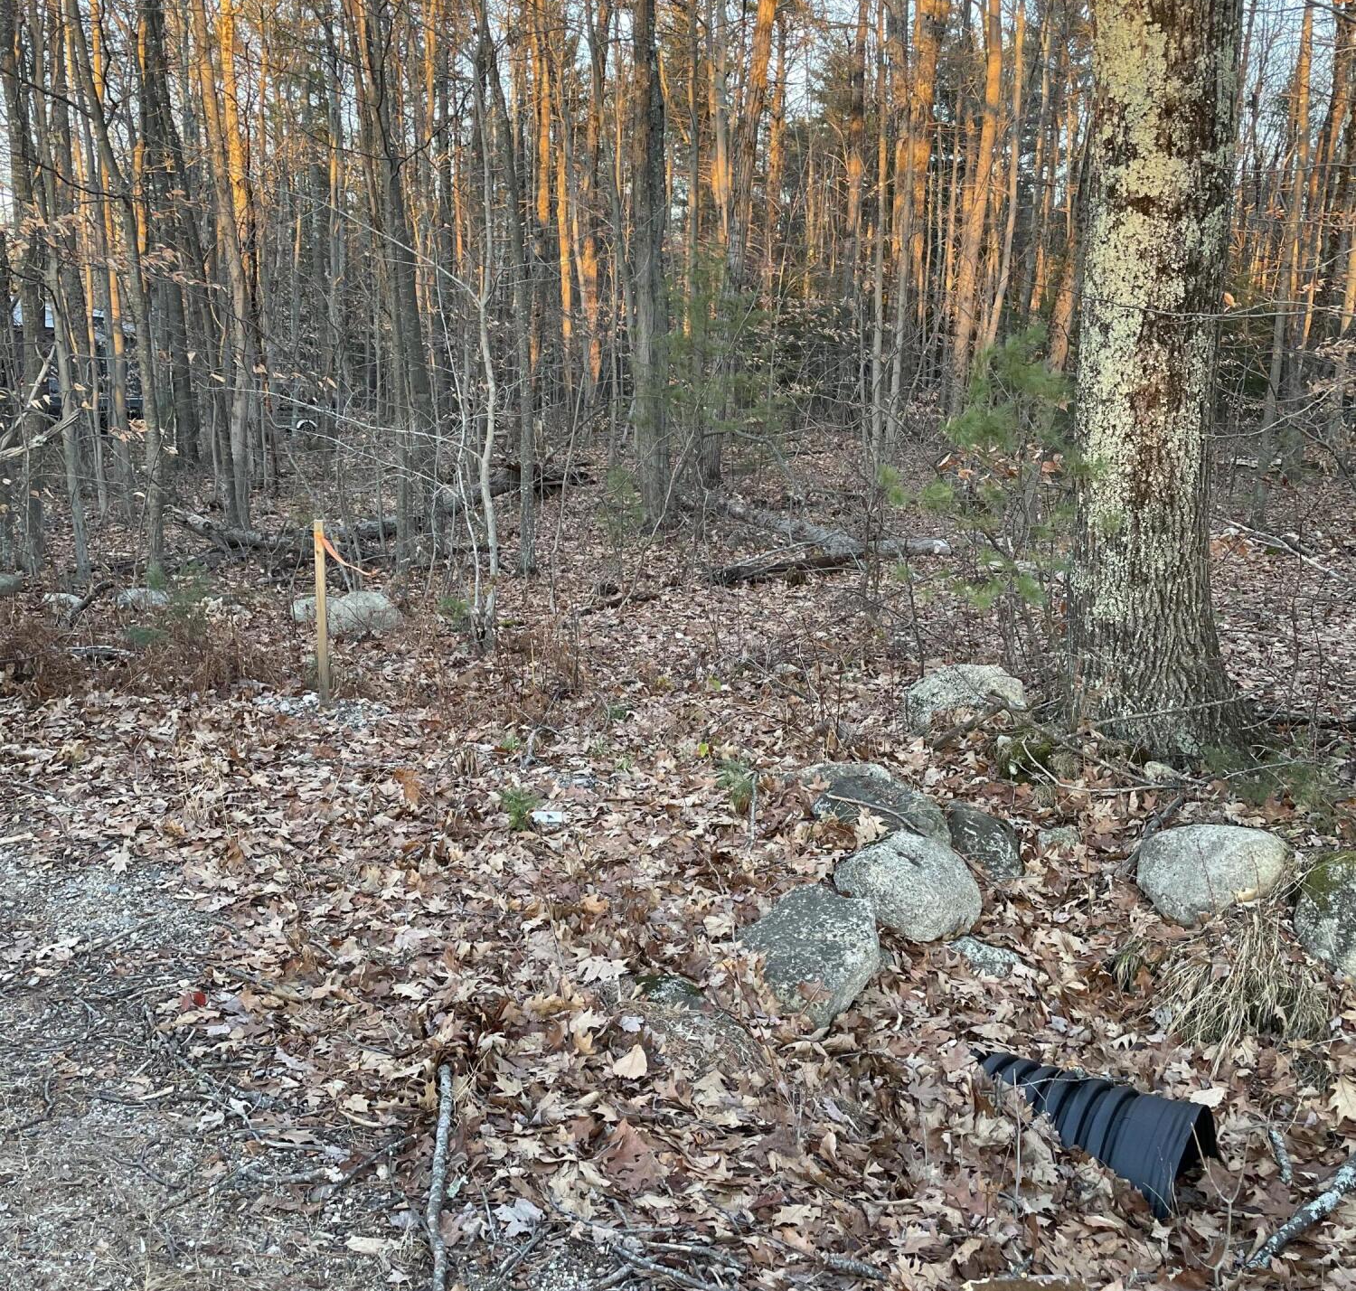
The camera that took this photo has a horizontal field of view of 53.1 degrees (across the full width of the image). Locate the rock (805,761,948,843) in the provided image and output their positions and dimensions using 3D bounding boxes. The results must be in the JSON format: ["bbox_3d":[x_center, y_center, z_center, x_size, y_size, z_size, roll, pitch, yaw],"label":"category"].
[{"bbox_3d":[0.677,0.527,4.504,0.480,0.200,0.350,6,13,29],"label":"rock"}]

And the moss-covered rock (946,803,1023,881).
[{"bbox_3d":[0.942,0.599,4.127,0.250,0.190,0.230,7,13,34],"label":"moss-covered rock"}]

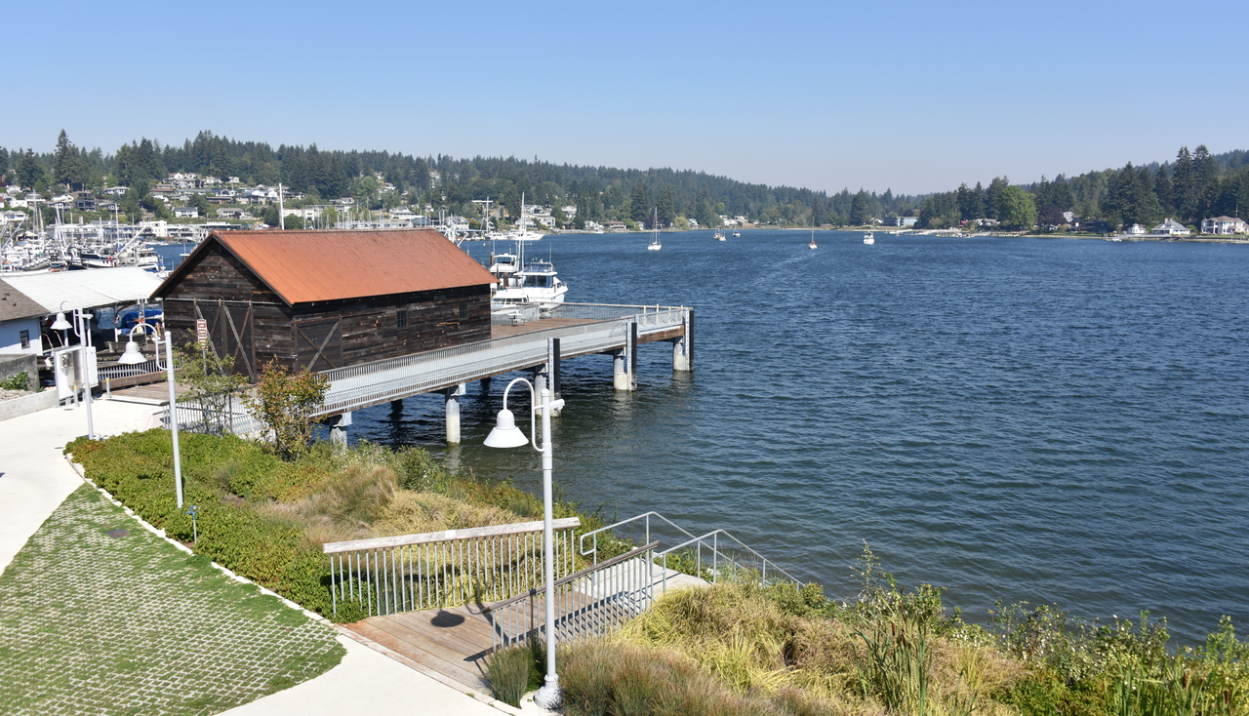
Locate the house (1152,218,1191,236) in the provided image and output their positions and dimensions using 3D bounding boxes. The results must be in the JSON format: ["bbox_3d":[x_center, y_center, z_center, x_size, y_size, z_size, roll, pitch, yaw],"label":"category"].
[{"bbox_3d":[227.983,-54.301,405.000,10.500,6.900,10.500,-3,8,-16],"label":"house"}]

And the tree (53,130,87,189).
[{"bbox_3d":[-343.367,-121.580,597.465,18.078,36.823,18.078,-5,9,-29],"label":"tree"}]

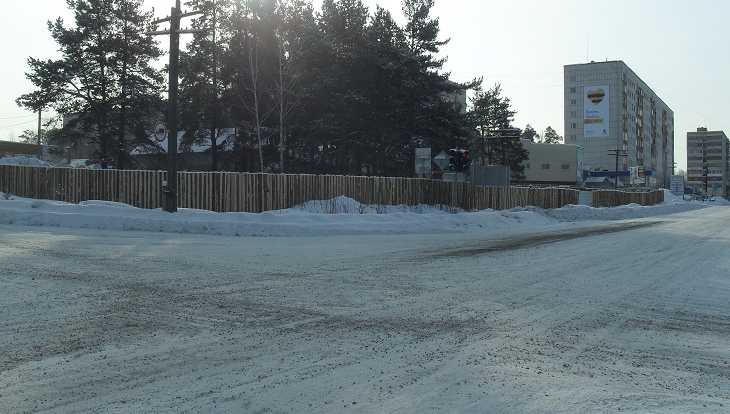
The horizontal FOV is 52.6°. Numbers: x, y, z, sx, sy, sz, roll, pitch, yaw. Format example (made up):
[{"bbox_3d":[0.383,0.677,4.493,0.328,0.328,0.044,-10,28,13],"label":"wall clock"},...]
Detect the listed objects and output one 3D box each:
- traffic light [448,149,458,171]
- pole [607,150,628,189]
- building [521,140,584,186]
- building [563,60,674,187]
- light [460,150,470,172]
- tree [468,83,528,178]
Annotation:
[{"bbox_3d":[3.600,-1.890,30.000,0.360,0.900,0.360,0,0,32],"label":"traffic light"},{"bbox_3d":[29.350,-3.440,86.000,2.400,6.500,0.300,0,0,12],"label":"pole"},{"bbox_3d":[29.900,-6.970,120.200,10.000,7.100,7.500,0,0,24],"label":"building"},{"bbox_3d":[75.200,-18.900,211.400,13.300,28.500,92.000,0,0,29],"label":"building"},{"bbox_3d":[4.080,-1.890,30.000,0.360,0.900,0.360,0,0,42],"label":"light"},{"bbox_3d":[13.560,-7.060,75.000,6.000,11.000,5.800,0,0,0],"label":"tree"}]

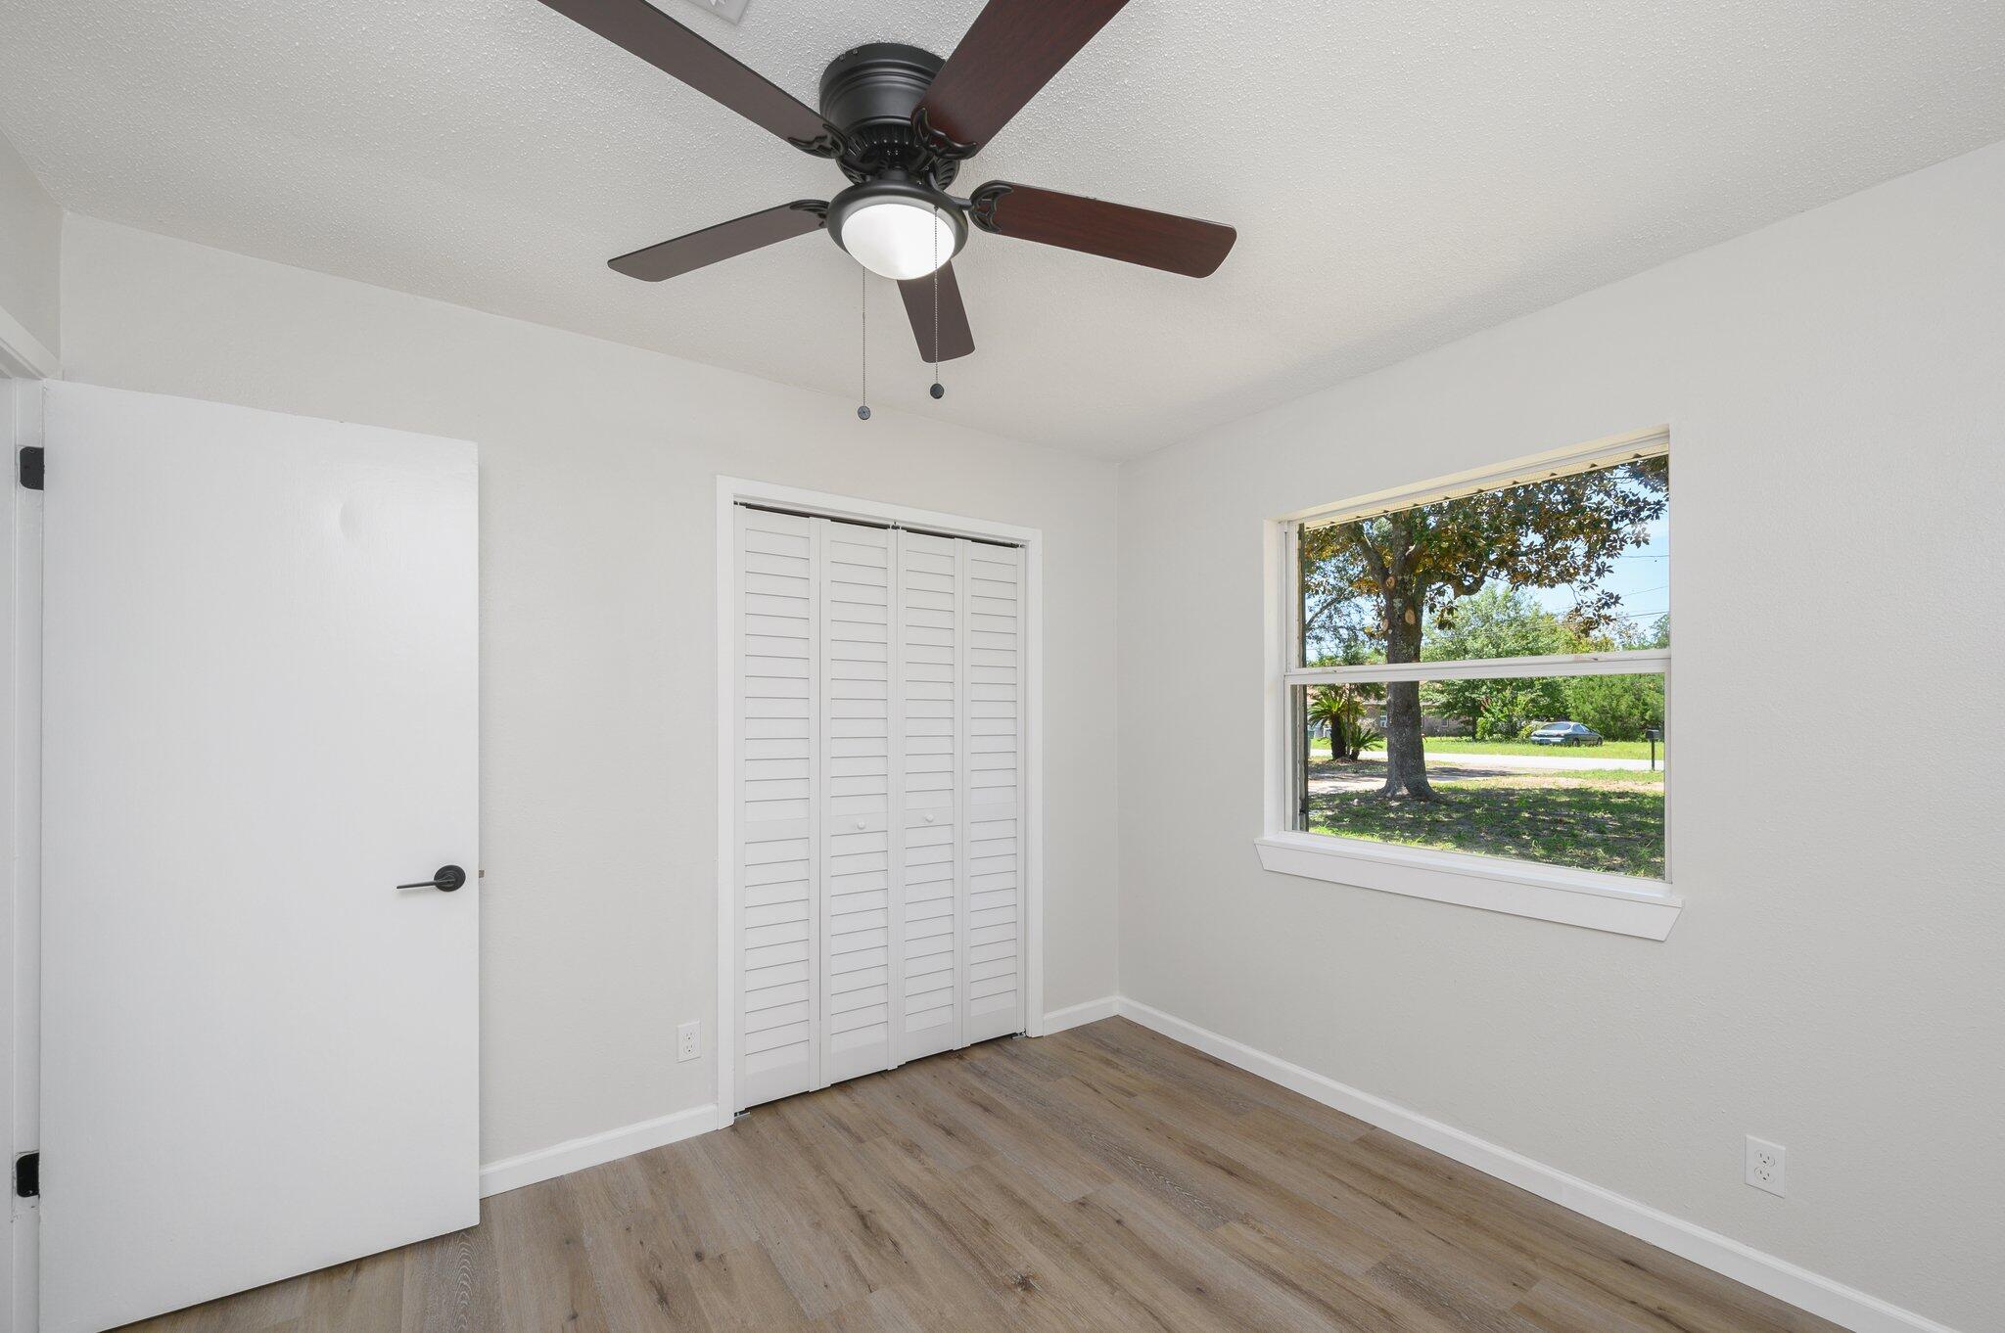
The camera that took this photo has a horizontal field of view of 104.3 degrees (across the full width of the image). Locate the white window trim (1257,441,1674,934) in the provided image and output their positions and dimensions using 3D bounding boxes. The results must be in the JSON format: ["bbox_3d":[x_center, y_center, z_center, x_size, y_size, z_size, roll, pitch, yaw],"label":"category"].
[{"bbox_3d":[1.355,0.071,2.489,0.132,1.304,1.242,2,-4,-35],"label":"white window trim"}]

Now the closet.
[{"bbox_3d":[-0.392,0.478,2.928,1.206,2.004,0.035,2,-4,-35],"label":"closet"}]

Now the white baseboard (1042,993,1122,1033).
[{"bbox_3d":[0.351,1.505,3.365,0.447,0.088,0.015,2,-4,-35],"label":"white baseboard"}]

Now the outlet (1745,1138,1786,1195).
[{"bbox_3d":[1.754,1.152,1.790,0.007,0.113,0.071,2,-4,-35],"label":"outlet"}]

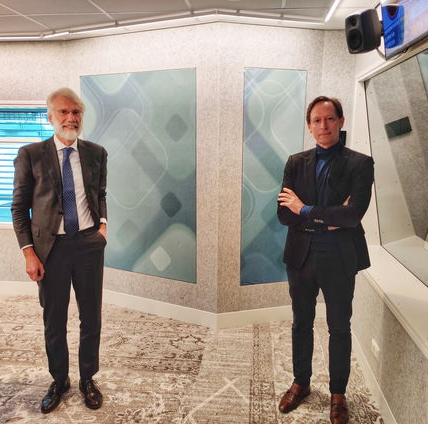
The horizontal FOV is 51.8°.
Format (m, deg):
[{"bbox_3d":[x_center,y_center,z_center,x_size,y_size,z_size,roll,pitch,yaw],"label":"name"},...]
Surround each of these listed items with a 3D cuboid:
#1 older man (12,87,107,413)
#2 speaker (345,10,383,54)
[{"bbox_3d":[-0.852,0.240,2.538,0.520,1.853,0.330,-3,10,-16],"label":"older man"},{"bbox_3d":[0.940,-1.128,2.775,0.145,0.228,0.151,-19,16,-19],"label":"speaker"}]

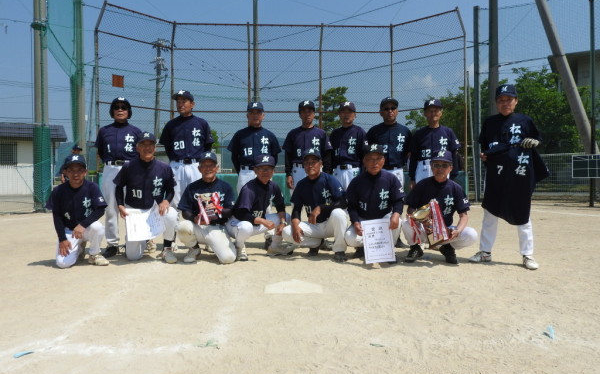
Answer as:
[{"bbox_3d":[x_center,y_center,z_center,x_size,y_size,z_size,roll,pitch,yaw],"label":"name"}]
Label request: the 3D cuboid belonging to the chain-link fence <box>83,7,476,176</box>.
[{"bbox_3d":[-0.420,-2.280,13.800,9.900,4.950,2.050,0,1,-4],"label":"chain-link fence"}]

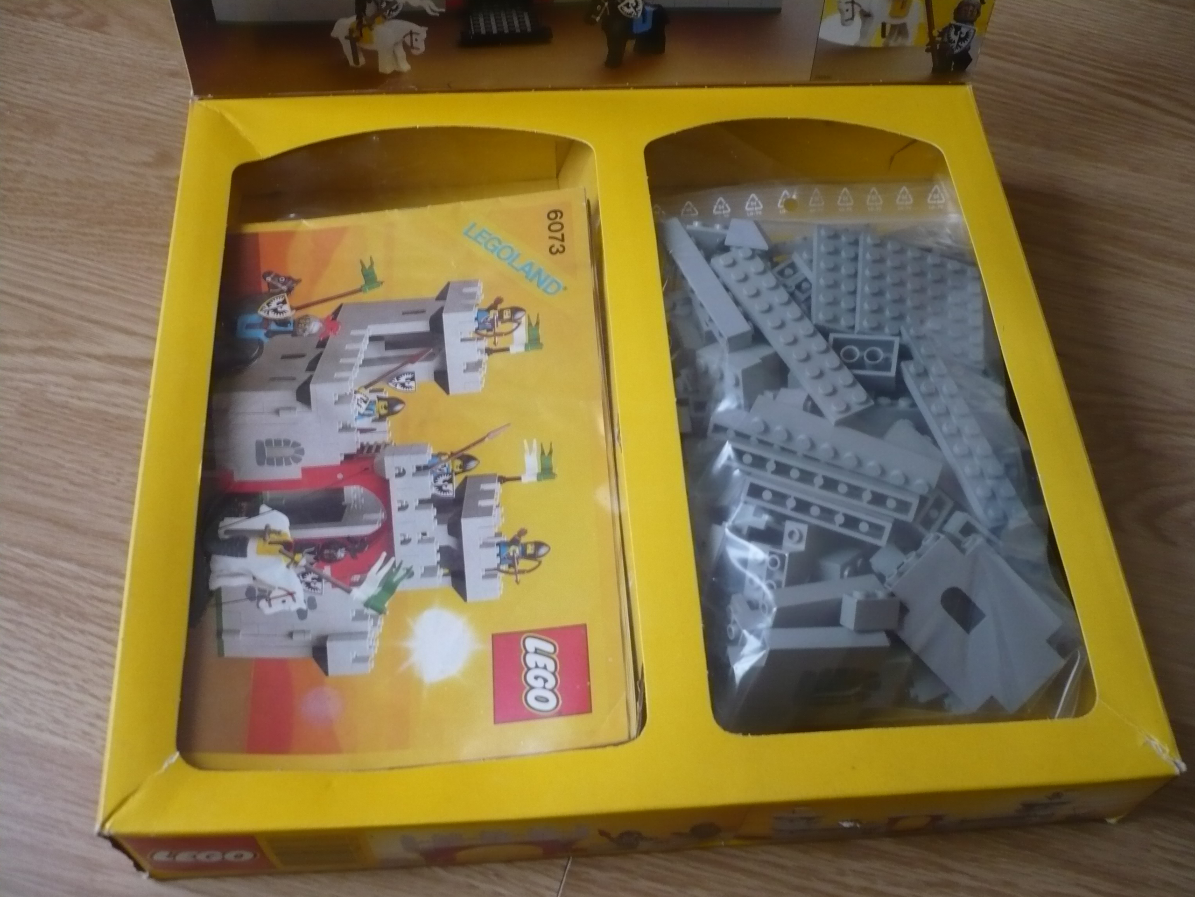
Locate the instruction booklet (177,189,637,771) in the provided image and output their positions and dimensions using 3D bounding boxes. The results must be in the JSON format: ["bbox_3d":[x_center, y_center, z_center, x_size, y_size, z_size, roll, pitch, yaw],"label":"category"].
[{"bbox_3d":[-0.067,0.000,0.390,0.142,0.006,0.214,-6,55,2],"label":"instruction booklet"}]

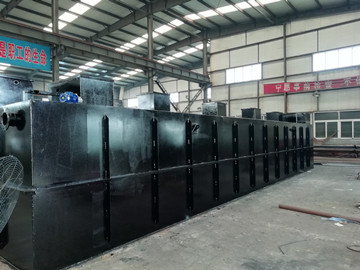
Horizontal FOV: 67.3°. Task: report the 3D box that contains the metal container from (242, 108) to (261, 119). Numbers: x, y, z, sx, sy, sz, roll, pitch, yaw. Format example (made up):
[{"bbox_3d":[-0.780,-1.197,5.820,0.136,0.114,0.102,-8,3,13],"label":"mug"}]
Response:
[{"bbox_3d":[3.010,-0.800,11.380,0.570,0.540,0.570,0,1,40],"label":"metal container"}]

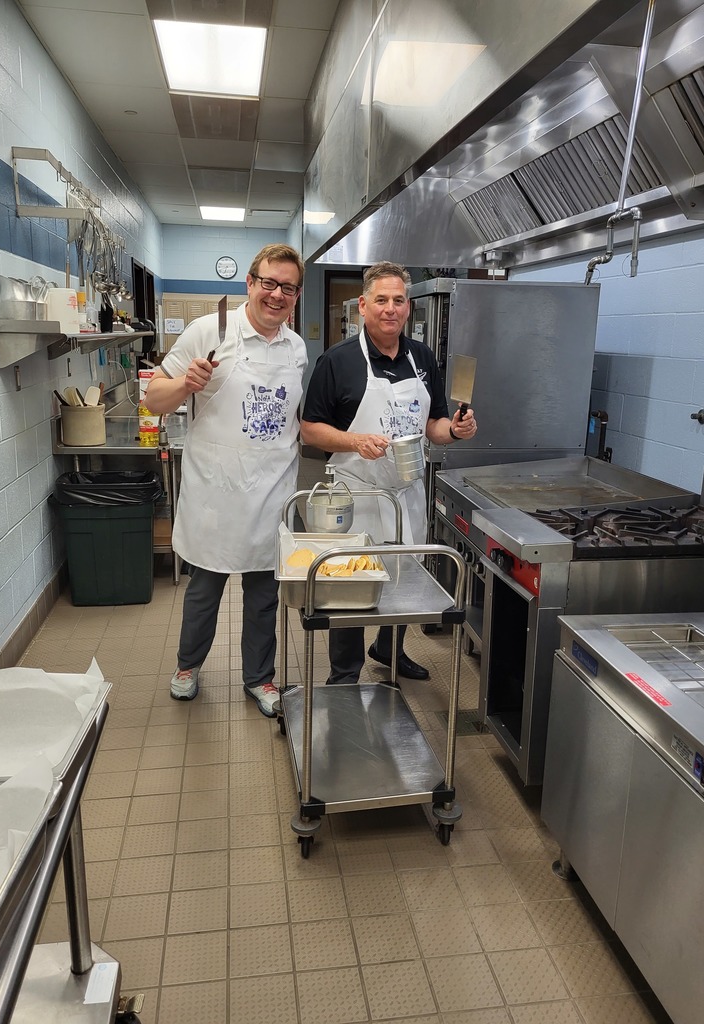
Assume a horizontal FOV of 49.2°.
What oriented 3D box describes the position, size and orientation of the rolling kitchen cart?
[{"bbox_3d":[0.025,0.474,2.538,0.535,0.955,0.820,-1,13,-9],"label":"rolling kitchen cart"}]

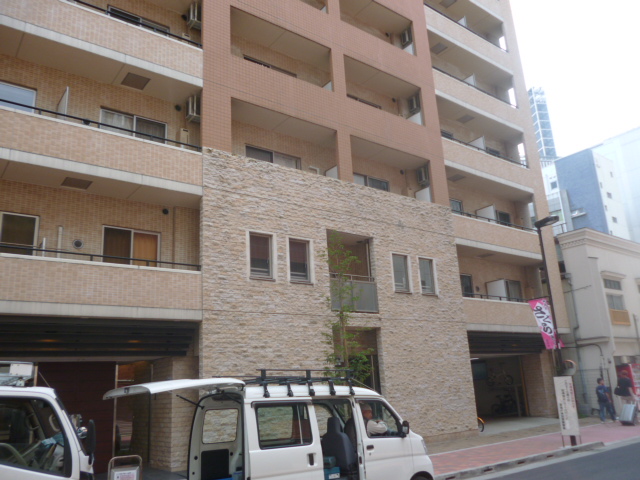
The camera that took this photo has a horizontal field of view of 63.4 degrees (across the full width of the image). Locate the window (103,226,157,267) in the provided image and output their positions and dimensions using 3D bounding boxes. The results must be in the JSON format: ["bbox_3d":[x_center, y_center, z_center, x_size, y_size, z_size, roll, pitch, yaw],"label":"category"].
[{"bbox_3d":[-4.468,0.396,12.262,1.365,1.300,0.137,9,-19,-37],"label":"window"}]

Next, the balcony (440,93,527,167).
[{"bbox_3d":[6.491,-4.293,21.951,5.950,1.700,1.150,9,-19,-37],"label":"balcony"}]

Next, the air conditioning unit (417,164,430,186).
[{"bbox_3d":[4.007,-2.362,19.401,0.780,0.550,0.300,9,-19,-37],"label":"air conditioning unit"}]

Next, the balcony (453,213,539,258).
[{"bbox_3d":[6.740,0.054,20.655,5.709,1.172,1.100,9,-19,-37],"label":"balcony"}]

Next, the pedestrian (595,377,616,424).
[{"bbox_3d":[9.642,5.449,17.680,0.500,1.420,0.500,9,-19,-37],"label":"pedestrian"}]

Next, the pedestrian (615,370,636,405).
[{"bbox_3d":[10.184,5.199,17.299,0.500,1.640,0.550,9,-19,-37],"label":"pedestrian"}]

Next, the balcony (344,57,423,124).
[{"bbox_3d":[2.011,-5.019,18.489,3.800,1.567,1.100,9,-19,-37],"label":"balcony"}]

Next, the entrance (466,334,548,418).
[{"bbox_3d":[6.354,5.008,18.971,4.230,3.130,1.300,9,-19,-37],"label":"entrance"}]

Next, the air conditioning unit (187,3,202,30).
[{"bbox_3d":[-3.327,-6.250,14.643,0.780,0.560,0.300,9,-19,-37],"label":"air conditioning unit"}]

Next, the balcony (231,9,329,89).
[{"bbox_3d":[-1.373,-5.497,15.868,3.640,1.600,1.100,9,-19,-37],"label":"balcony"}]

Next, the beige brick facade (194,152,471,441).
[{"bbox_3d":[0.981,1.957,14.949,9.650,7.580,0.500,9,-19,-37],"label":"beige brick facade"}]

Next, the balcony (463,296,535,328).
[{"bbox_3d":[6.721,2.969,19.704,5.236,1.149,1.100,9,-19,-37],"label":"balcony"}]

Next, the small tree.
[{"bbox_3d":[0.711,2.359,13.426,1.150,5.400,1.150,-3,-15,-1],"label":"small tree"}]

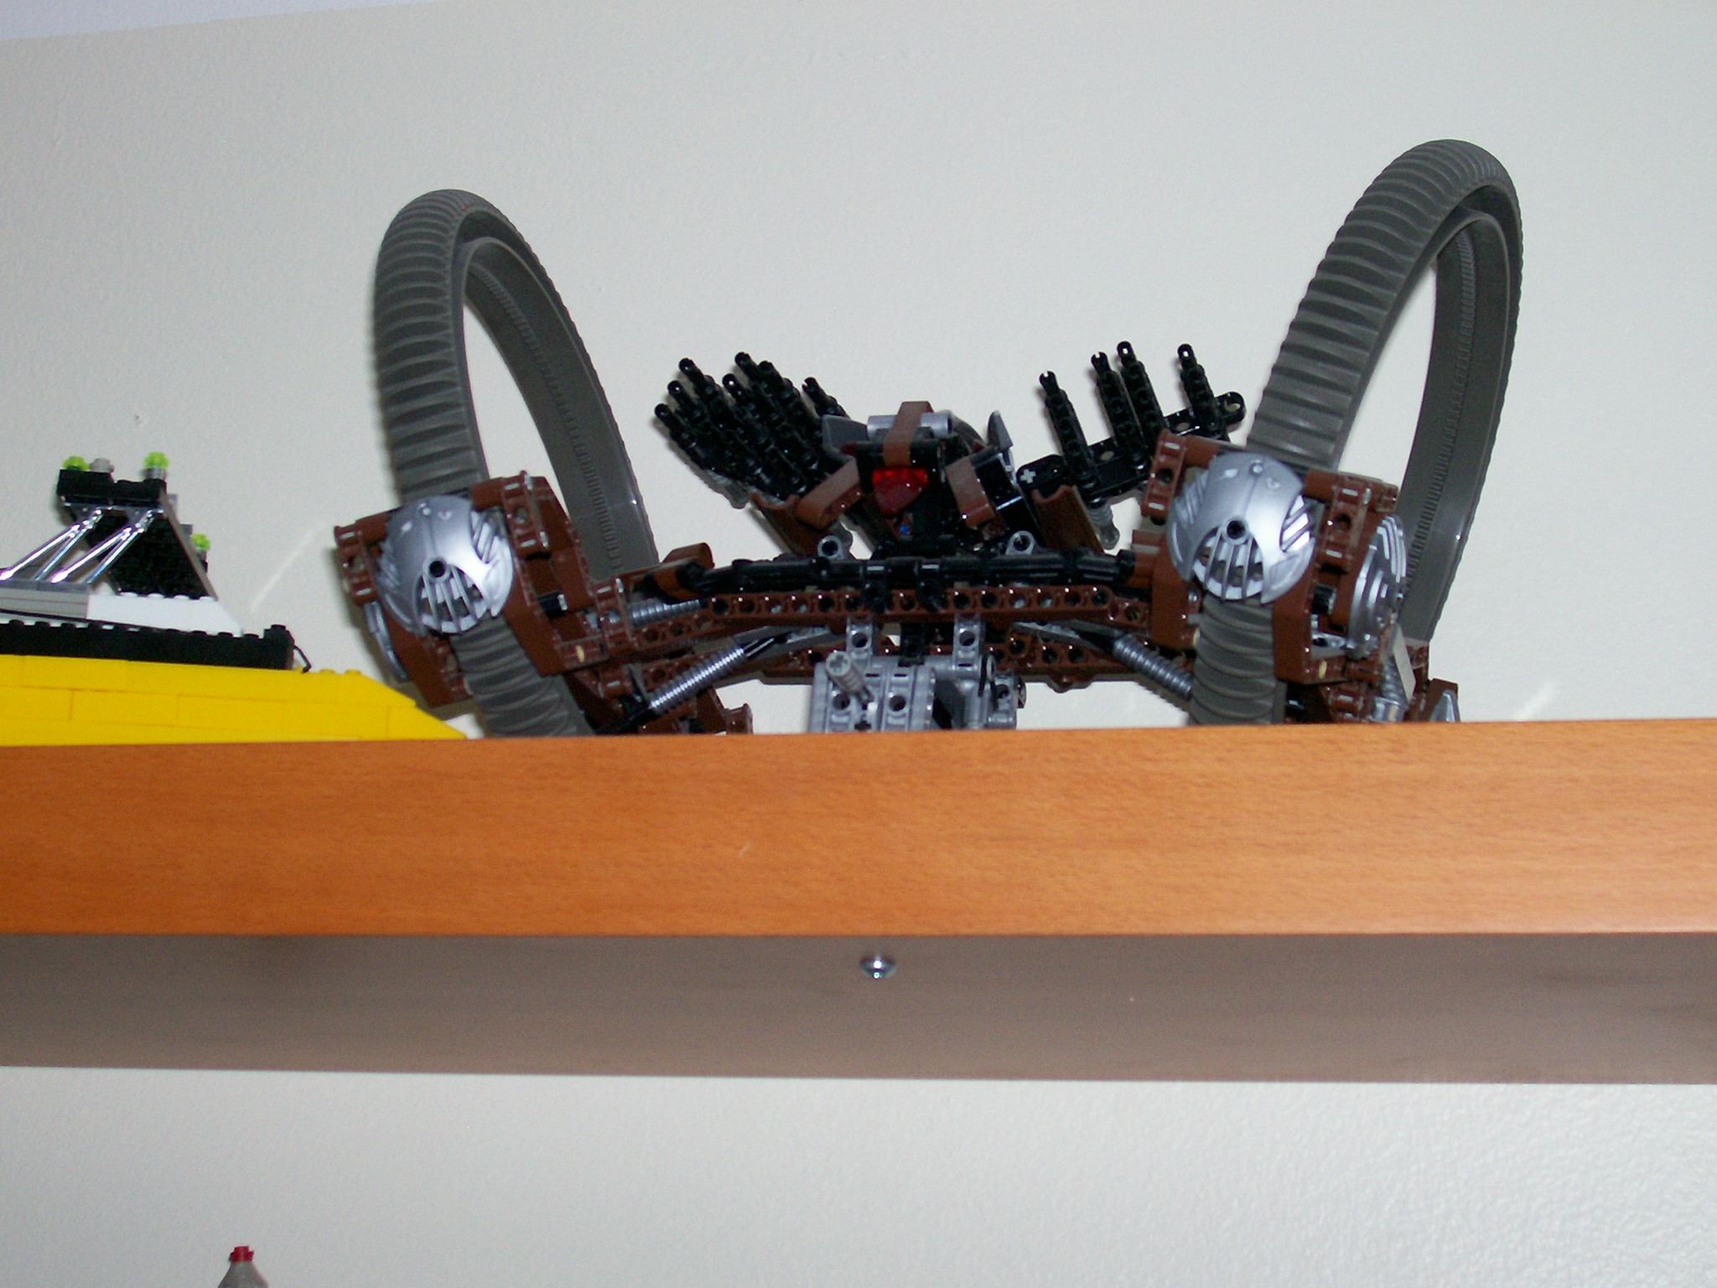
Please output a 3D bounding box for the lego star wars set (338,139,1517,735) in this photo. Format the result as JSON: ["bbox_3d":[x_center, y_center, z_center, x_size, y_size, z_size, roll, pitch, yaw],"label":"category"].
[{"bbox_3d":[0.027,-0.041,0.953,0.336,0.209,0.241,-1,-16,14],"label":"lego star wars set"}]

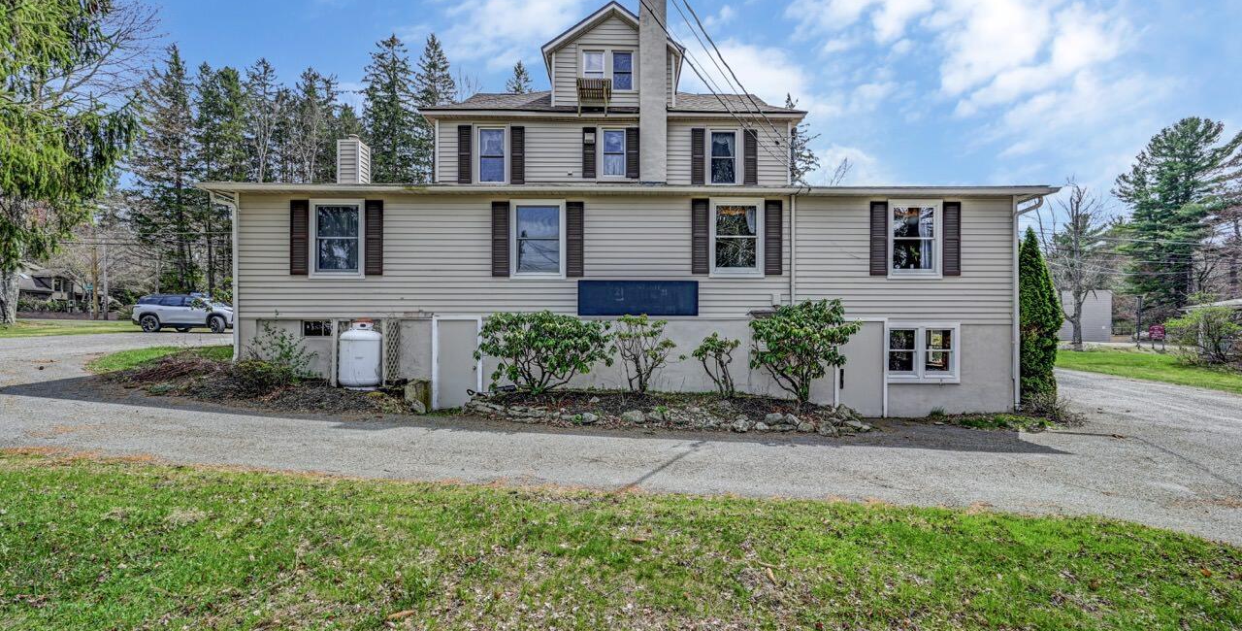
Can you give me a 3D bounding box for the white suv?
[{"bbox_3d":[-18.200,-0.140,21.100,4.680,1.690,1.900,0,0,0],"label":"white suv"}]

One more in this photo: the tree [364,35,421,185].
[{"bbox_3d":[-19.390,-11.660,41.000,6.000,24.520,6.000,0,0,0],"label":"tree"}]

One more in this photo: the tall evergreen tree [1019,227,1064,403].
[{"bbox_3d":[9.250,-0.050,10.900,1.450,3.960,1.450,0,0,0],"label":"tall evergreen tree"}]

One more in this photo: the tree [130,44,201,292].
[{"bbox_3d":[-40.370,-11.910,43.000,6.500,24.620,6.500,0,0,0],"label":"tree"}]

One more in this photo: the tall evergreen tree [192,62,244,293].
[{"bbox_3d":[-36.060,-11.050,43.000,5.000,22.900,5.000,0,0,0],"label":"tall evergreen tree"}]

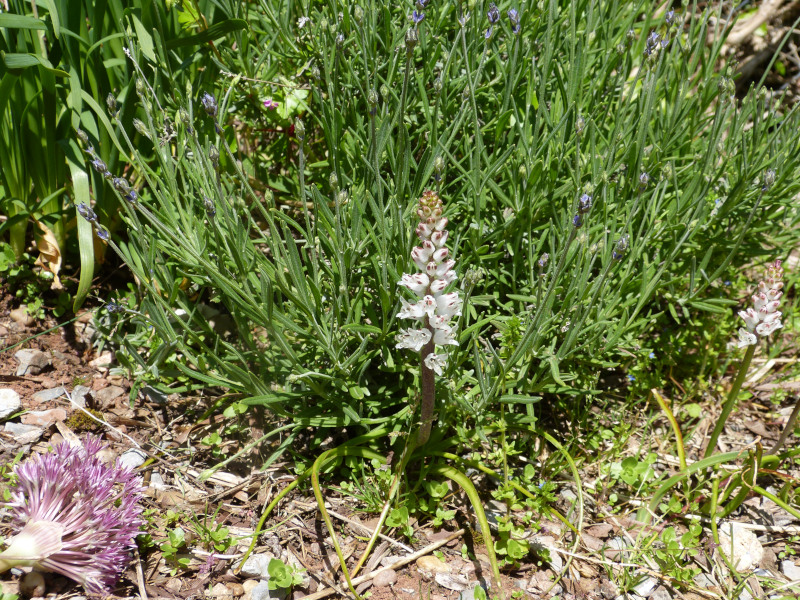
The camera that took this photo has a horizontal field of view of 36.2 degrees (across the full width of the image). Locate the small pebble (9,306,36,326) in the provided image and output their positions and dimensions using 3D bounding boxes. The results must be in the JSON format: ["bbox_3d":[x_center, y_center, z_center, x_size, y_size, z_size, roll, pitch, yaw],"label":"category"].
[{"bbox_3d":[-0.286,0.013,0.925,0.019,0.012,0.015,0,35,0],"label":"small pebble"}]

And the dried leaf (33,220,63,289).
[{"bbox_3d":[-0.271,-0.035,0.940,0.023,0.056,0.020,0,35,0],"label":"dried leaf"}]

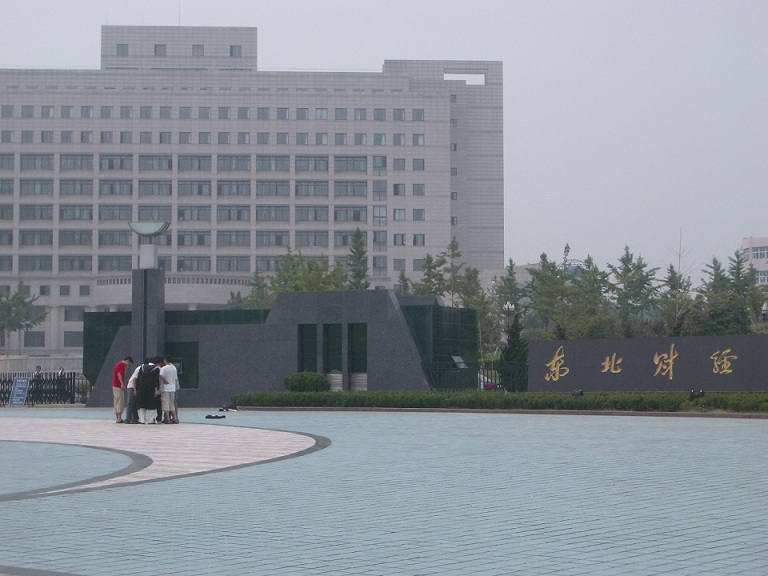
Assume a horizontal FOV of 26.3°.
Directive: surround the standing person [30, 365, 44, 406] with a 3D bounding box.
[{"bbox_3d":[-14.642,4.106,69.500,0.500,1.680,0.320,0,-3,-5],"label":"standing person"}]

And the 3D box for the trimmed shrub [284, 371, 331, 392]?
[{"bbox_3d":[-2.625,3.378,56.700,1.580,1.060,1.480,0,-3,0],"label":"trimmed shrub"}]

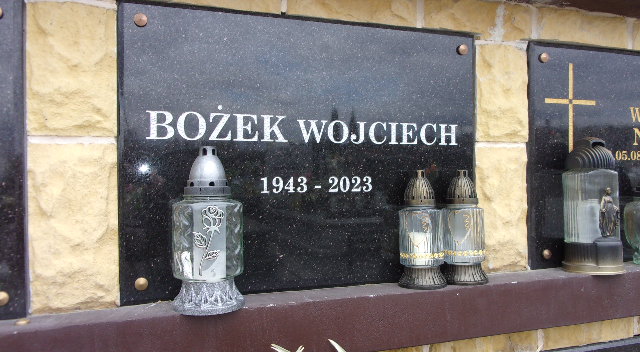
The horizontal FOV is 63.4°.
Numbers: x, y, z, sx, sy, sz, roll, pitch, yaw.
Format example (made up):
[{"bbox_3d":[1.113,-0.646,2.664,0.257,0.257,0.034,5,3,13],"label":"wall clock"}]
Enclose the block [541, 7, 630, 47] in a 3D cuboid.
[{"bbox_3d":[0.633,-0.358,1.308,0.282,0.079,0.087,-1,1,-20],"label":"block"}]

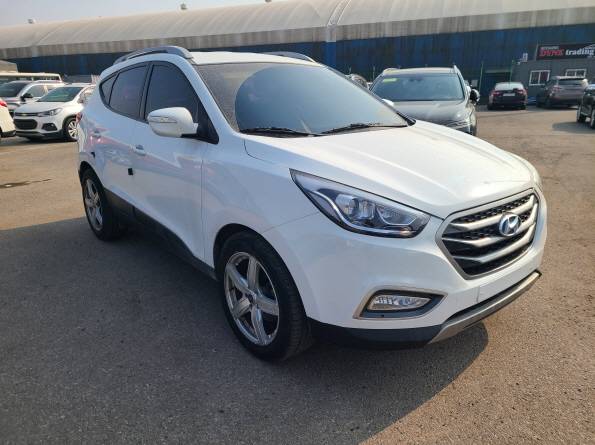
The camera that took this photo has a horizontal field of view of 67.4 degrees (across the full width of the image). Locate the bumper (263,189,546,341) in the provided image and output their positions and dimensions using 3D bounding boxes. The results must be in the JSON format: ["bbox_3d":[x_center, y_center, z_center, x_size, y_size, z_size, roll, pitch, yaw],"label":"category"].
[{"bbox_3d":[0.778,0.123,2.344,1.800,0.700,0.700,-14,21,-37],"label":"bumper"}]

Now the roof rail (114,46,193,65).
[{"bbox_3d":[-1.181,-1.293,3.491,0.070,0.120,1.550,-14,21,-37],"label":"roof rail"}]

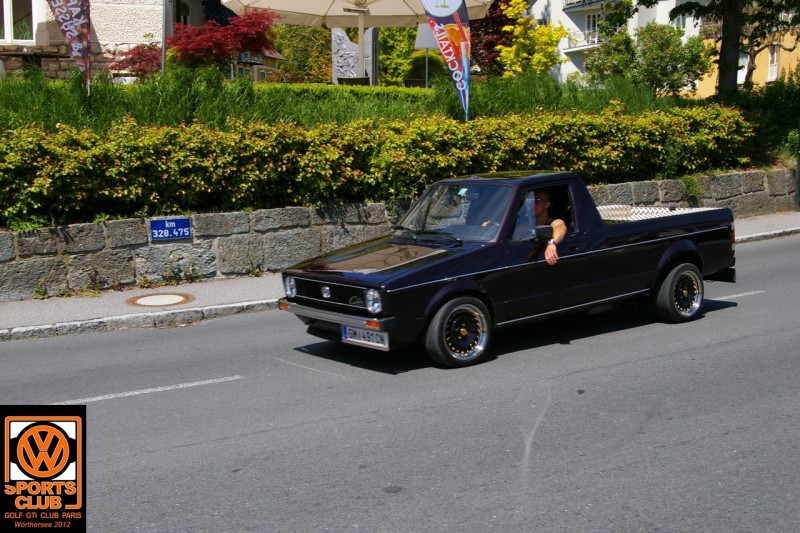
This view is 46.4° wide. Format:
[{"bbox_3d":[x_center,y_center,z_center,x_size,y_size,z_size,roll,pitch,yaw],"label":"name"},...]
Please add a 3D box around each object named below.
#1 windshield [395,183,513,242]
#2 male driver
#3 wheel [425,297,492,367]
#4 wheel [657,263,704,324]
[{"bbox_3d":[0.458,-0.471,7.762,0.110,0.520,1.240,38,-18,-33],"label":"windshield"},{"bbox_3d":[1.117,-0.153,7.703,0.820,0.950,0.640,-7,8,-36],"label":"male driver"},{"bbox_3d":[0.442,0.485,6.960,0.540,0.540,0.190,-7,8,-36],"label":"wheel"},{"bbox_3d":[2.564,0.225,8.537,0.540,0.540,0.190,-7,8,-36],"label":"wheel"}]

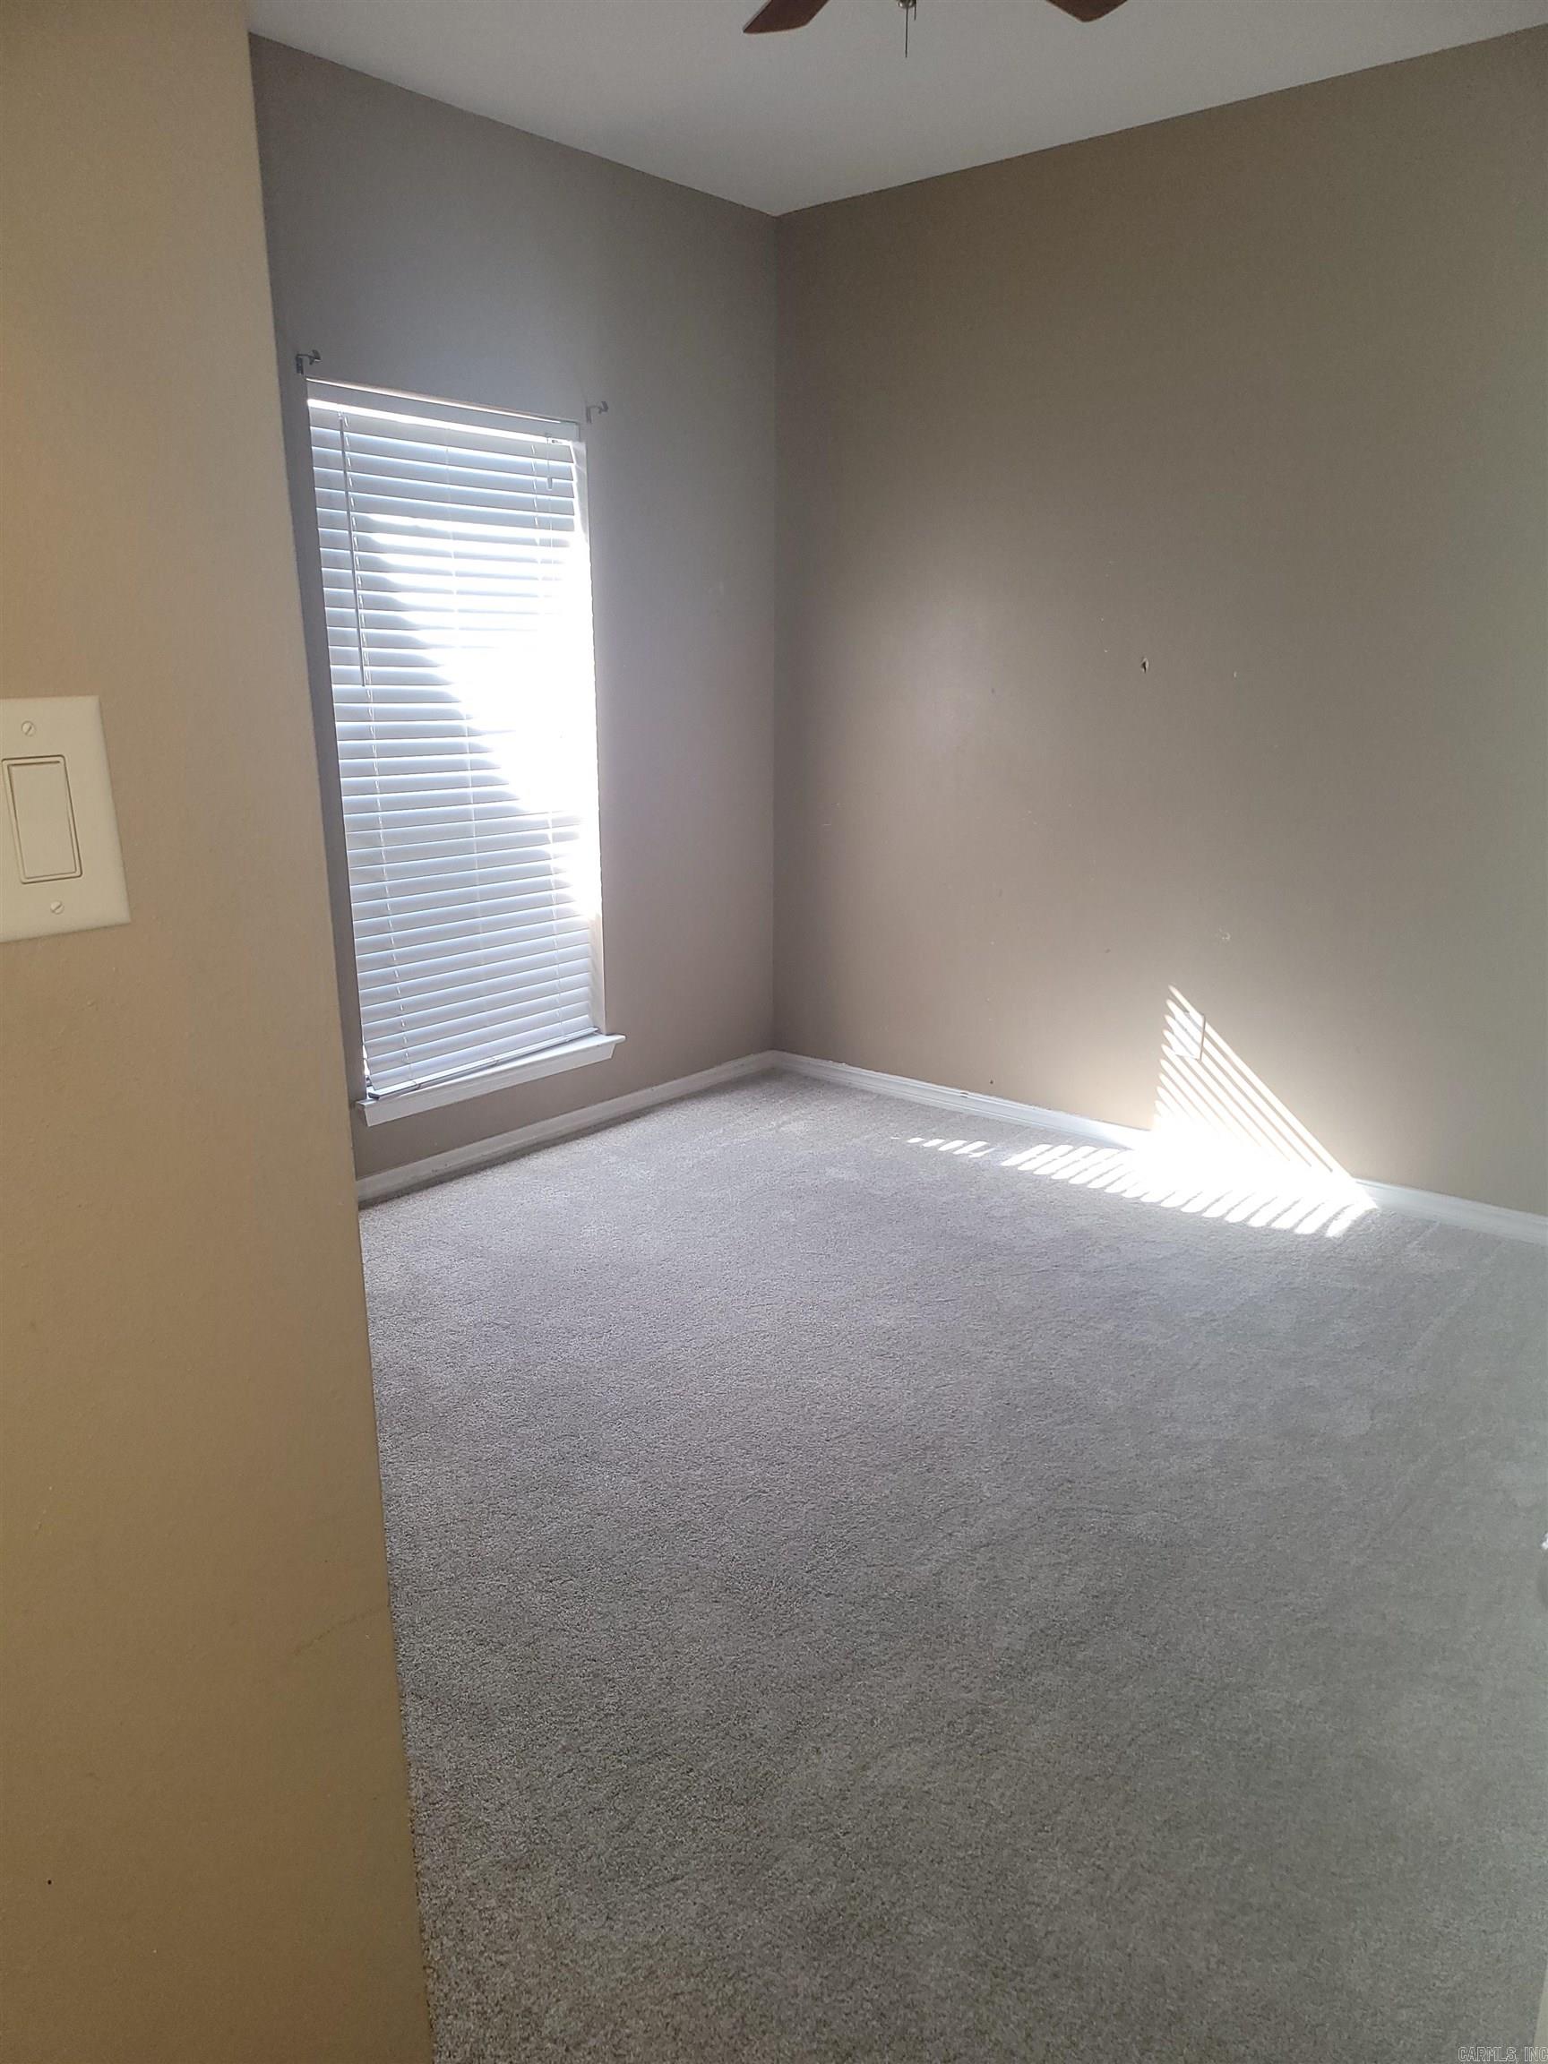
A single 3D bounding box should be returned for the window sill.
[{"bbox_3d":[-0.770,0.124,4.268,0.110,0.066,0.913,11,18,39],"label":"window sill"}]

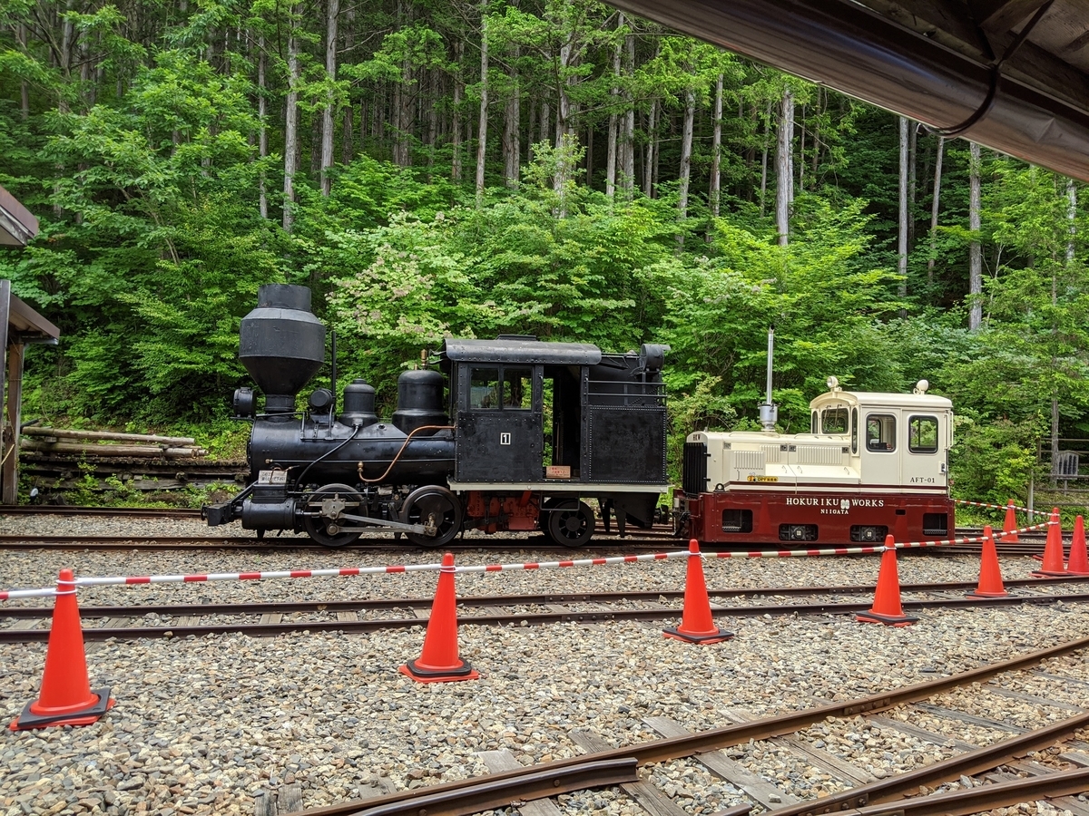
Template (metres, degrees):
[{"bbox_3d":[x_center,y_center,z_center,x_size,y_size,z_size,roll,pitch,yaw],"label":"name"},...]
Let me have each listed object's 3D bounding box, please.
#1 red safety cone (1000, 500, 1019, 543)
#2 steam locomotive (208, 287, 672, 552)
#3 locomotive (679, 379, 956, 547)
[{"bbox_3d":[7.575,1.839,13.814,0.380,0.700,0.380,4,-4,-42],"label":"red safety cone"},{"bbox_3d":[-1.307,0.116,11.182,6.090,3.300,1.850,1,-3,-7],"label":"steam locomotive"},{"bbox_3d":[3.621,0.724,11.744,3.550,2.290,1.440,1,-3,-7],"label":"locomotive"}]

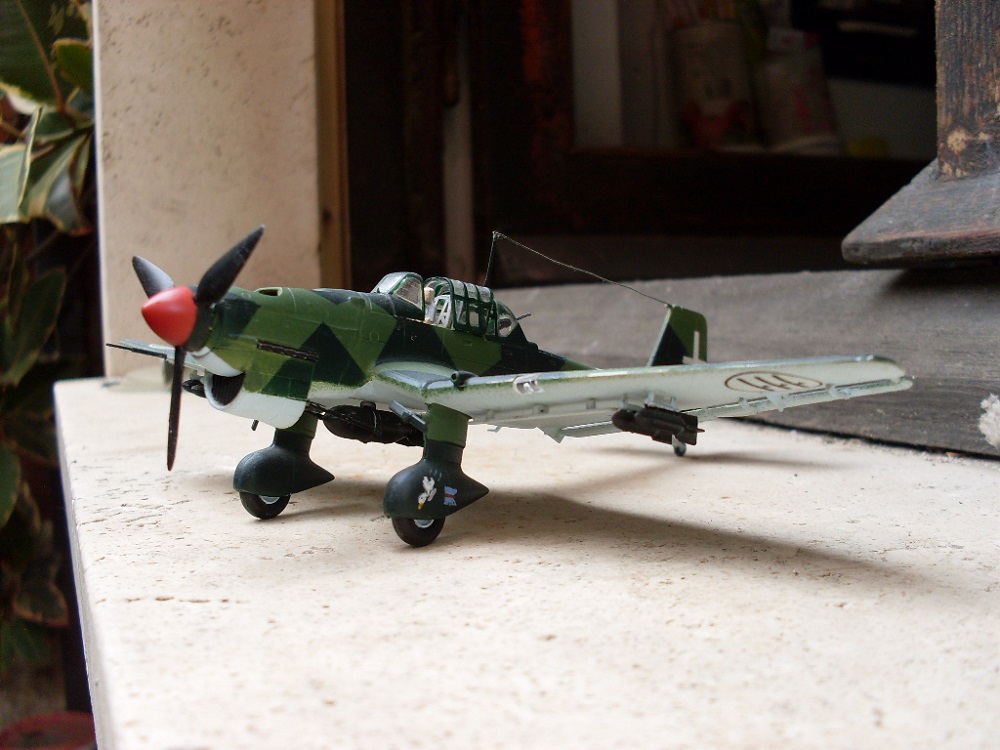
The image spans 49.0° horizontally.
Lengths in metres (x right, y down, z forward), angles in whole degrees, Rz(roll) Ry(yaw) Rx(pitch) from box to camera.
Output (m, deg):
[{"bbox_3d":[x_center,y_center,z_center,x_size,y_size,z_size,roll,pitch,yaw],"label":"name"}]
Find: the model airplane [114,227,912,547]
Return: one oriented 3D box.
[{"bbox_3d":[-0.001,-0.002,0.218,0.193,0.052,0.151,3,6,44],"label":"model airplane"}]

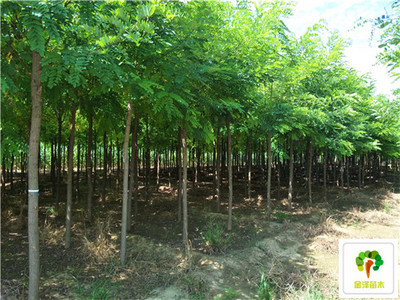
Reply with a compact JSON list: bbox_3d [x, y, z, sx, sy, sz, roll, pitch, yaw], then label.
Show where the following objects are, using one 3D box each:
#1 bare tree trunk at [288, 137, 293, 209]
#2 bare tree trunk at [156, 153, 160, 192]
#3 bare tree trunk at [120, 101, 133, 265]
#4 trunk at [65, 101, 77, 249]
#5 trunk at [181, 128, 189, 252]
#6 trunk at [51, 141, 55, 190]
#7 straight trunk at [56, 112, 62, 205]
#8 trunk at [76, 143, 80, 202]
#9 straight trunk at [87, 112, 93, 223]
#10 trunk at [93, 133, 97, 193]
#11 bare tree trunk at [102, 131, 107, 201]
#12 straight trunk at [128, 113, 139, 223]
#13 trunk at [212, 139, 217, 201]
[{"bbox_3d":[2.427,0.616,7.441,0.070,1.956,0.070,1,-1,0],"label":"bare tree trunk"},{"bbox_3d":[-1.683,0.872,11.253,0.070,1.541,0.070,1,-1,0],"label":"bare tree trunk"},{"bbox_3d":[-1.055,0.461,4.004,0.085,2.354,0.085,2,-2,0],"label":"bare tree trunk"},{"bbox_3d":[-2.031,0.403,4.393,0.085,2.309,0.085,3,-1,0],"label":"trunk"},{"bbox_3d":[-0.241,0.633,4.584,0.080,2.050,0.080,-1,-2,0],"label":"trunk"},{"bbox_3d":[-5.323,0.605,10.037,0.080,2.043,0.080,-1,-1,0],"label":"trunk"},{"bbox_3d":[-4.337,0.284,8.545,0.085,3.018,0.085,0,-2,0],"label":"straight trunk"},{"bbox_3d":[-3.715,0.689,8.501,0.070,1.837,0.070,0,-1,0],"label":"trunk"},{"bbox_3d":[-2.624,0.435,6.651,0.090,2.586,0.090,0,-2,0],"label":"straight trunk"},{"bbox_3d":[-4.793,0.566,12.659,0.085,2.736,0.085,0,-2,0],"label":"trunk"},{"bbox_3d":[-3.500,0.564,10.195,0.090,2.570,0.090,0,-2,0],"label":"bare tree trunk"},{"bbox_3d":[-1.313,0.395,5.489,0.085,2.353,0.085,3,-1,0],"label":"straight trunk"},{"bbox_3d":[0.469,0.625,8.679,0.070,1.970,0.070,-2,-1,0],"label":"trunk"}]

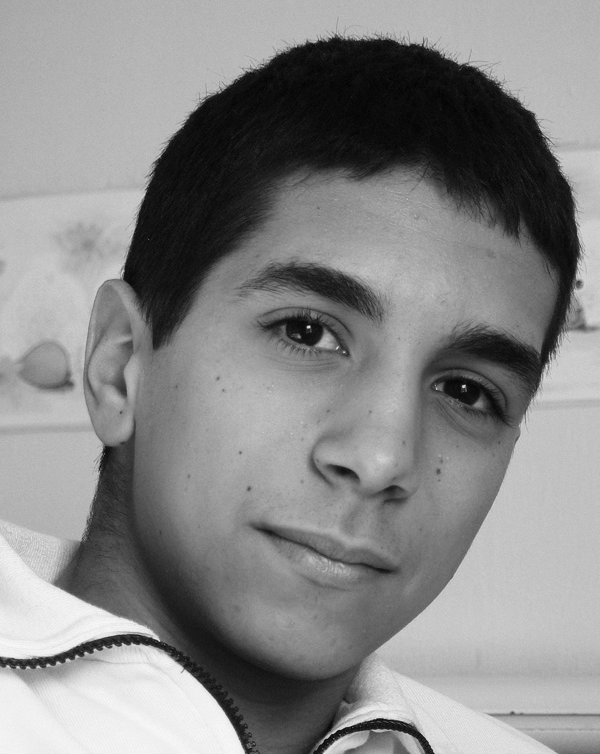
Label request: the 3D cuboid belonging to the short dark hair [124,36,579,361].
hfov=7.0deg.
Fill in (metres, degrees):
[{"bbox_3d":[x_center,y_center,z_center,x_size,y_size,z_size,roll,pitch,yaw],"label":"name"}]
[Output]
[{"bbox_3d":[0.020,-0.046,1.800,0.165,0.165,0.195,22,-8,-18],"label":"short dark hair"}]

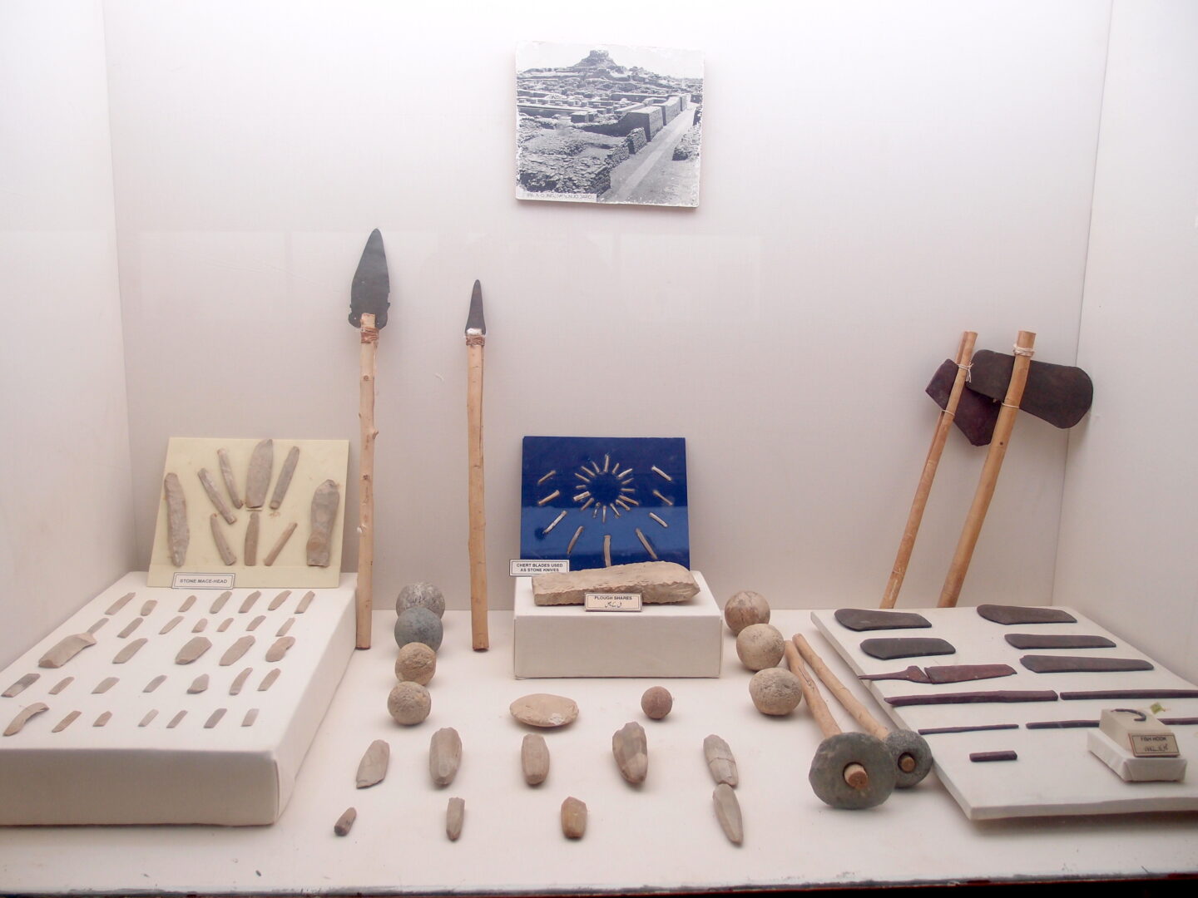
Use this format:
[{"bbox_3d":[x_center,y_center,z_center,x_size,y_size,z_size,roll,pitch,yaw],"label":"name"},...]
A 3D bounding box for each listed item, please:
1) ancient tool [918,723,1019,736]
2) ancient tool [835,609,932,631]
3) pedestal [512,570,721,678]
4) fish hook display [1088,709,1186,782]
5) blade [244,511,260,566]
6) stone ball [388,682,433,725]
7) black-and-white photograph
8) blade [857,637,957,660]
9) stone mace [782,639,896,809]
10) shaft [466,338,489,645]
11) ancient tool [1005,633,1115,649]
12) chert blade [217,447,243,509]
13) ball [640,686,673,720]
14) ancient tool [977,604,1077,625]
[{"bbox_3d":[0.417,0.316,1.089,0.119,0.004,0.005,-1,10,-9],"label":"ancient tool"},{"bbox_3d":[0.451,0.271,1.540,0.139,0.009,0.092,0,10,-8],"label":"ancient tool"},{"bbox_3d":[0.022,0.278,1.550,0.305,0.098,0.213,0,10,-4],"label":"pedestal"},{"bbox_3d":[0.649,0.358,1.174,0.075,0.053,0.080,0,10,-4],"label":"fish hook display"},{"bbox_3d":[-0.571,0.148,1.598,0.021,0.089,0.007,0,-20,-5],"label":"blade"},{"bbox_3d":[-0.252,0.338,1.288,0.057,0.057,0.057,0,10,-4],"label":"stone ball"},{"bbox_3d":[0.017,-0.535,1.605,0.308,0.250,0.012,0,10,-4],"label":"black-and-white photograph"},{"bbox_3d":[0.427,0.274,1.332,0.123,0.006,0.057,-1,10,-9],"label":"blade"},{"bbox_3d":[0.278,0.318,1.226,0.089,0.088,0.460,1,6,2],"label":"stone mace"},{"bbox_3d":[-0.198,0.063,1.593,0.028,0.519,0.027,-1,-6,-4],"label":"shaft"},{"bbox_3d":[0.650,0.271,1.369,0.147,0.006,0.042,0,10,-5],"label":"ancient tool"},{"bbox_3d":[-0.620,0.049,1.629,0.015,0.112,0.008,-20,-17,-11],"label":"chert blade"},{"bbox_3d":[0.078,0.346,1.320,0.045,0.044,0.045,1,10,0],"label":"ball"},{"bbox_3d":[0.692,0.271,1.563,0.145,0.009,0.086,2,10,4],"label":"ancient tool"}]

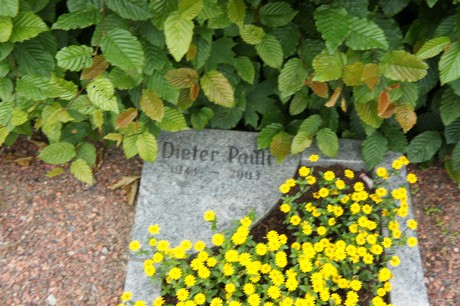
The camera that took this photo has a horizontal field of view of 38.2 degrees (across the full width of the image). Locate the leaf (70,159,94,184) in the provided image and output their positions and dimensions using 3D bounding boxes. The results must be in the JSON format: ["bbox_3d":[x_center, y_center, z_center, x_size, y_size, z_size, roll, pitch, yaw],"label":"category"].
[{"bbox_3d":[-0.308,0.039,1.390,0.039,0.068,0.018,-38,15,-4],"label":"leaf"}]

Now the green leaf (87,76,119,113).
[{"bbox_3d":[-0.244,-0.112,1.274,0.048,0.089,0.018,-42,14,-2],"label":"green leaf"}]

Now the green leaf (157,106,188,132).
[{"bbox_3d":[-0.106,-0.062,1.250,0.064,0.011,0.046,19,83,-2],"label":"green leaf"}]

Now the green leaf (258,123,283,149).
[{"bbox_3d":[0.076,-0.033,1.240,0.038,0.015,0.062,44,86,6],"label":"green leaf"}]

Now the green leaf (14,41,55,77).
[{"bbox_3d":[-0.356,-0.172,1.210,0.083,0.015,0.060,45,79,-1],"label":"green leaf"}]

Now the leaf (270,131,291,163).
[{"bbox_3d":[0.104,-0.013,1.371,0.040,0.069,0.018,5,17,2],"label":"leaf"}]

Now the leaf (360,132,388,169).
[{"bbox_3d":[0.297,-0.004,1.360,0.052,0.018,0.083,13,88,12],"label":"leaf"}]

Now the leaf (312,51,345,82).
[{"bbox_3d":[0.173,-0.152,1.170,0.051,0.015,0.060,30,86,7],"label":"leaf"}]

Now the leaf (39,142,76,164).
[{"bbox_3d":[-0.363,0.001,1.400,0.077,0.018,0.046,-2,78,6],"label":"leaf"}]

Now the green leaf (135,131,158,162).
[{"bbox_3d":[-0.170,-0.013,1.371,0.040,0.071,0.018,-20,16,-3],"label":"green leaf"}]

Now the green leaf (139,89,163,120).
[{"bbox_3d":[-0.149,-0.092,1.280,0.041,0.015,0.071,-27,92,-6],"label":"green leaf"}]

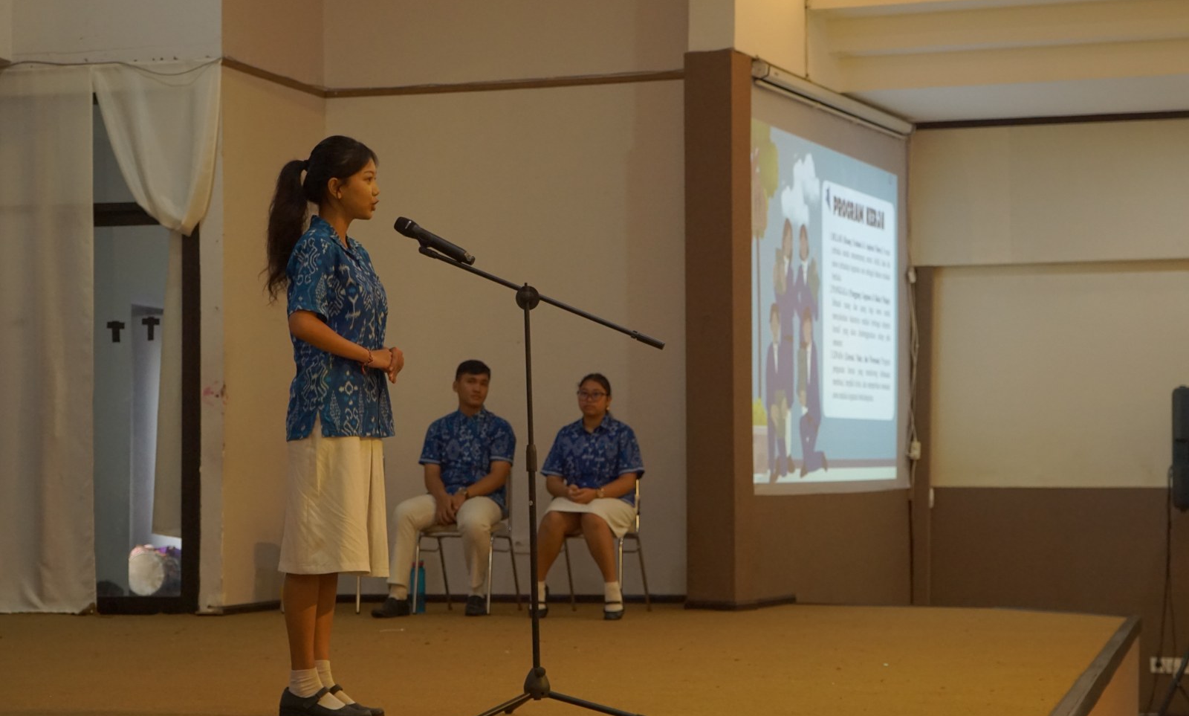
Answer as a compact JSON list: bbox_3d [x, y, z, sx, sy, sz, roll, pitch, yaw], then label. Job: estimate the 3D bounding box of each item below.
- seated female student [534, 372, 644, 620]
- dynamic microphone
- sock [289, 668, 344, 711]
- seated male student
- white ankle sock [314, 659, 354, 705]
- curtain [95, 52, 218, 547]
[{"bbox_3d":[-0.035,0.657,11.743,0.516,1.183,0.707,-1,-3,14],"label":"seated female student"},{"bbox_3d":[-0.450,-0.326,6.780,0.252,0.053,0.053,27,0,9],"label":"dynamic microphone"},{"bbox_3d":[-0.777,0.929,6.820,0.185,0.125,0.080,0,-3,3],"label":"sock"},{"bbox_3d":[-0.736,0.633,11.913,0.632,1.254,0.760,-1,-3,16],"label":"seated male student"},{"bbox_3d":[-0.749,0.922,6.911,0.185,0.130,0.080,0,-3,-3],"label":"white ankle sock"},{"bbox_3d":[-2.175,-0.289,12.000,0.660,2.380,0.200,-1,-3,16],"label":"curtain"}]

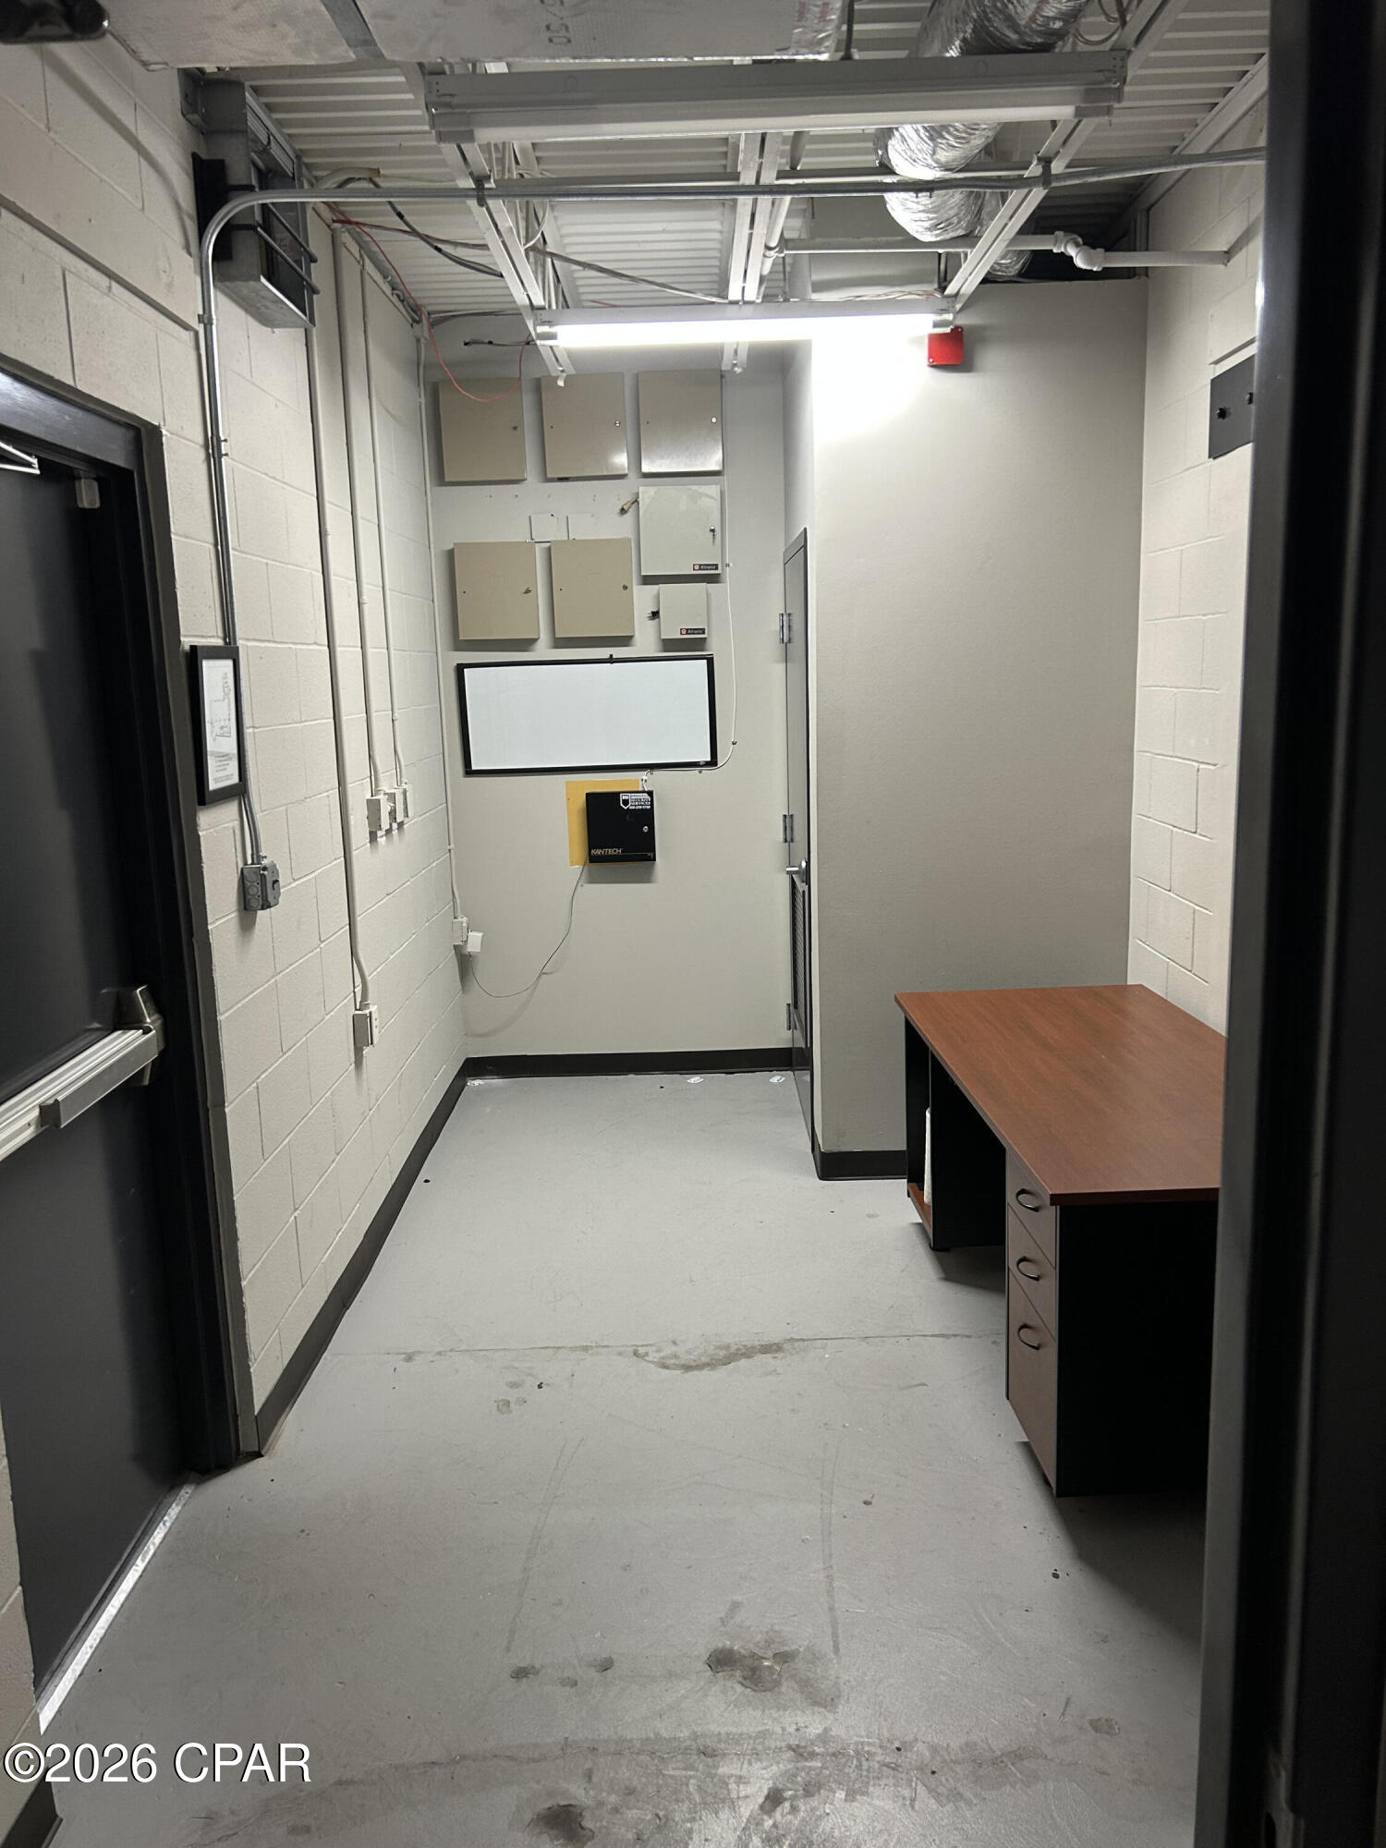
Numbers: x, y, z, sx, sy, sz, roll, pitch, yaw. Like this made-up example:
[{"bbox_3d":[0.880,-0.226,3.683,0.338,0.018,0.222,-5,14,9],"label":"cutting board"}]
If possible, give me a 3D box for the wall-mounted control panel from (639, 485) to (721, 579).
[{"bbox_3d":[-0.048,-1.604,5.681,0.325,0.345,0.087,-2,10,0],"label":"wall-mounted control panel"}]

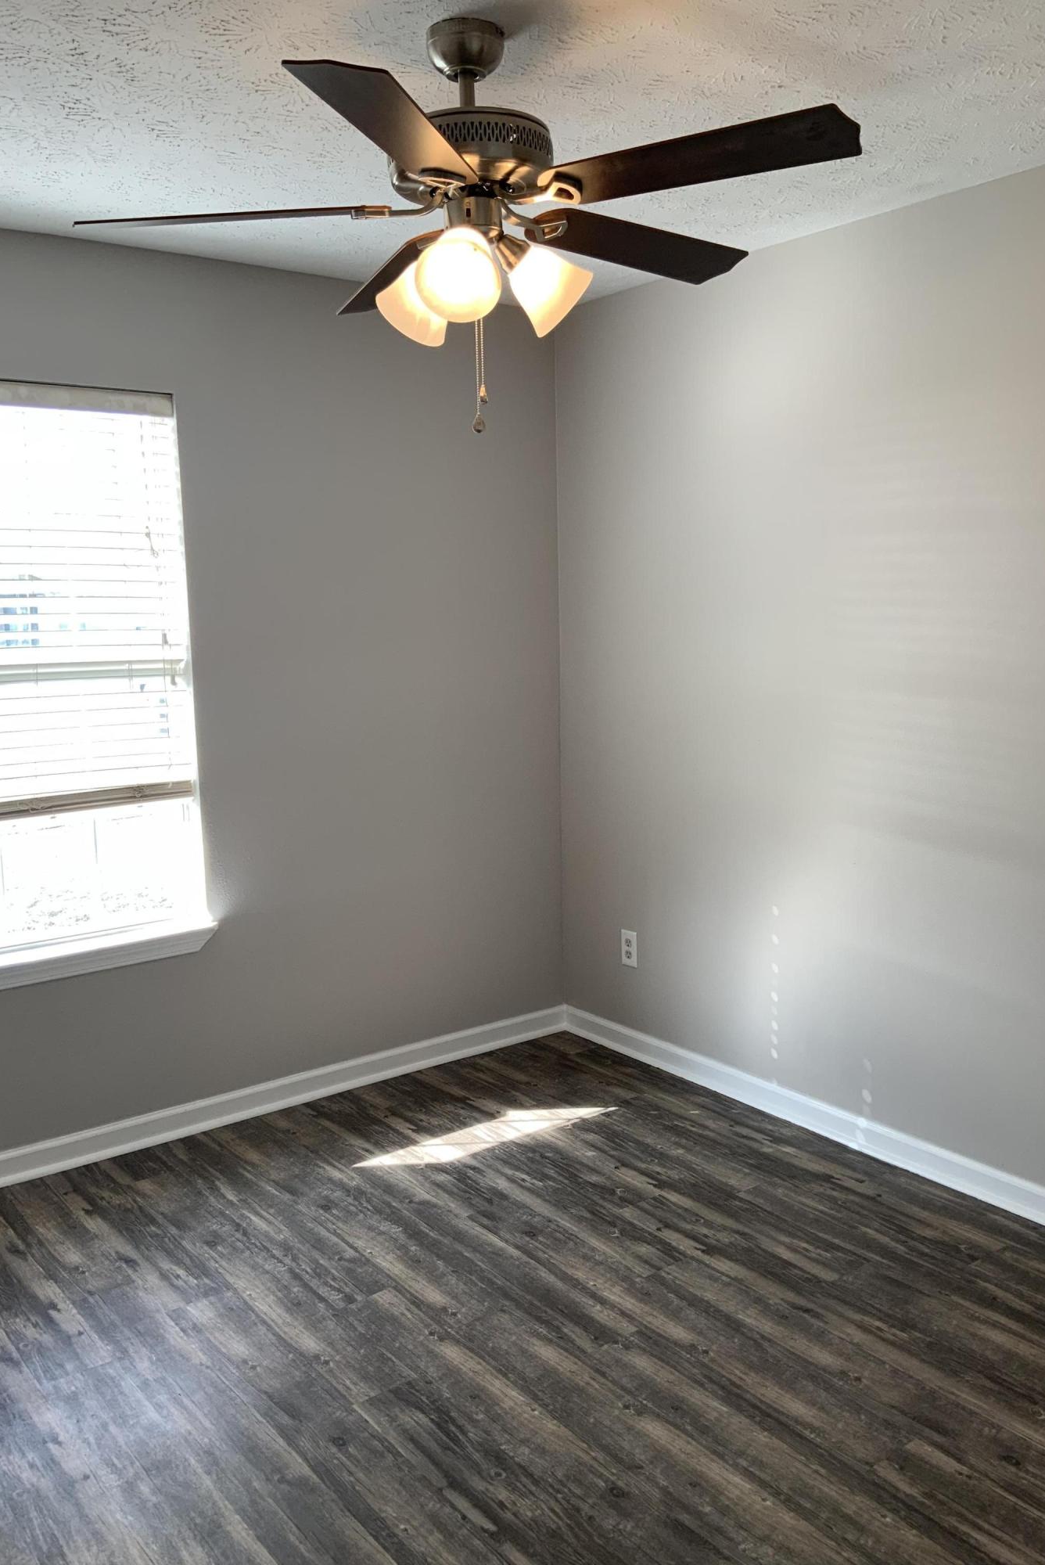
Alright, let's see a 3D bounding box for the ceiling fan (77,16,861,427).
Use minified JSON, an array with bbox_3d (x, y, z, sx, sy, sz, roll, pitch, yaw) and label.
[{"bbox_3d":[-0.100,-0.920,2.205,1.250,0.620,1.260,-2,8,-4],"label":"ceiling fan"}]

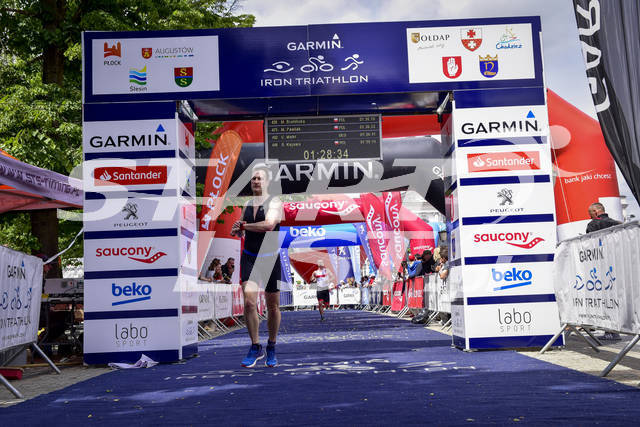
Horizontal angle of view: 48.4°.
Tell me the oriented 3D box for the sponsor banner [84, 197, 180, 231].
[{"bbox_3d":[-1.968,0.006,7.449,0.980,0.342,0.040,-2,-7,0],"label":"sponsor banner"}]

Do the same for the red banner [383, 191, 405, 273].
[{"bbox_3d":[2.480,0.607,24.000,0.680,2.750,0.060,-2,-7,-1],"label":"red banner"}]

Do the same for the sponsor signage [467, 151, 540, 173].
[{"bbox_3d":[1.971,-0.547,7.601,0.772,0.198,0.030,-2,-7,-1],"label":"sponsor signage"}]

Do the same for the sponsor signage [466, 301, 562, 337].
[{"bbox_3d":[1.997,1.098,7.314,0.980,0.335,0.040,-2,-7,0],"label":"sponsor signage"}]

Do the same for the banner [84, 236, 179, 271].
[{"bbox_3d":[-1.979,0.427,7.451,0.970,0.345,0.040,-2,-7,-1],"label":"banner"}]

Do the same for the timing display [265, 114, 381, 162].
[{"bbox_3d":[0.045,-0.850,8.111,1.322,0.533,0.100,-2,-7,-1],"label":"timing display"}]

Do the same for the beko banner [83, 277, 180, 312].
[{"bbox_3d":[-1.937,0.841,7.353,0.980,0.351,0.040,-2,-7,0],"label":"beko banner"}]

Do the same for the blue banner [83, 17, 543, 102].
[{"bbox_3d":[-0.070,-1.644,7.653,4.912,0.790,0.100,-2,-7,0],"label":"blue banner"}]

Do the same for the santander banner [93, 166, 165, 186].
[{"bbox_3d":[-2.004,-0.395,7.550,0.769,0.194,0.030,-2,-7,-1],"label":"santander banner"}]

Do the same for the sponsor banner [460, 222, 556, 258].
[{"bbox_3d":[1.967,0.280,7.408,0.980,0.344,0.040,-2,-7,0],"label":"sponsor banner"}]

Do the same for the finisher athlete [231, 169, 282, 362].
[{"bbox_3d":[-0.580,0.494,6.568,0.500,1.800,0.450,-3,-7,11],"label":"finisher athlete"}]

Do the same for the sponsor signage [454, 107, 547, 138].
[{"bbox_3d":[1.922,-0.958,7.550,0.980,0.355,0.040,-2,-7,0],"label":"sponsor signage"}]

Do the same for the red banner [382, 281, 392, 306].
[{"bbox_3d":[2.392,2.888,25.200,0.050,0.820,2.000,-2,-7,-3],"label":"red banner"}]

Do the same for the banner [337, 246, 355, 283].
[{"bbox_3d":[1.578,3.155,44.000,1.150,2.300,0.080,-2,-7,-1],"label":"banner"}]

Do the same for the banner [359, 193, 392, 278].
[{"bbox_3d":[1.952,0.760,24.568,0.650,3.100,0.080,-14,-6,-1],"label":"banner"}]

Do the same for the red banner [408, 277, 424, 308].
[{"bbox_3d":[2.510,2.068,18.500,0.050,0.800,2.550,-2,-7,0],"label":"red banner"}]

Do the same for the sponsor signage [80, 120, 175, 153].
[{"bbox_3d":[-2.026,-0.823,7.602,0.970,0.345,0.040,-2,-7,-1],"label":"sponsor signage"}]

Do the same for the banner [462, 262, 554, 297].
[{"bbox_3d":[1.982,0.690,7.361,0.980,0.343,0.040,-2,-7,0],"label":"banner"}]

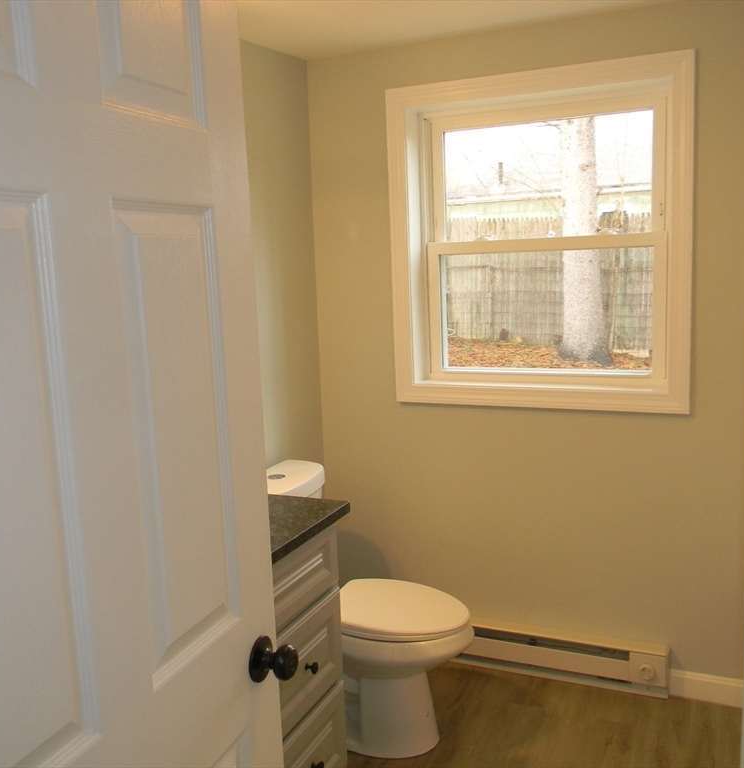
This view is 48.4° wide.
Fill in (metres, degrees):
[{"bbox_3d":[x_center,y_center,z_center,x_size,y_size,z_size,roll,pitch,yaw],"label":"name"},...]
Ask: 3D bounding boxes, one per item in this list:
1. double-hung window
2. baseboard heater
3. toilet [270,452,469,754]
[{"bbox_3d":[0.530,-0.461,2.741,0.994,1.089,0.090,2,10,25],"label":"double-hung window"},{"bbox_3d":[0.551,0.948,2.912,0.920,0.185,0.070,2,10,25],"label":"baseboard heater"},{"bbox_3d":[-0.030,0.707,2.620,0.742,0.800,0.396,2,10,25],"label":"toilet"}]

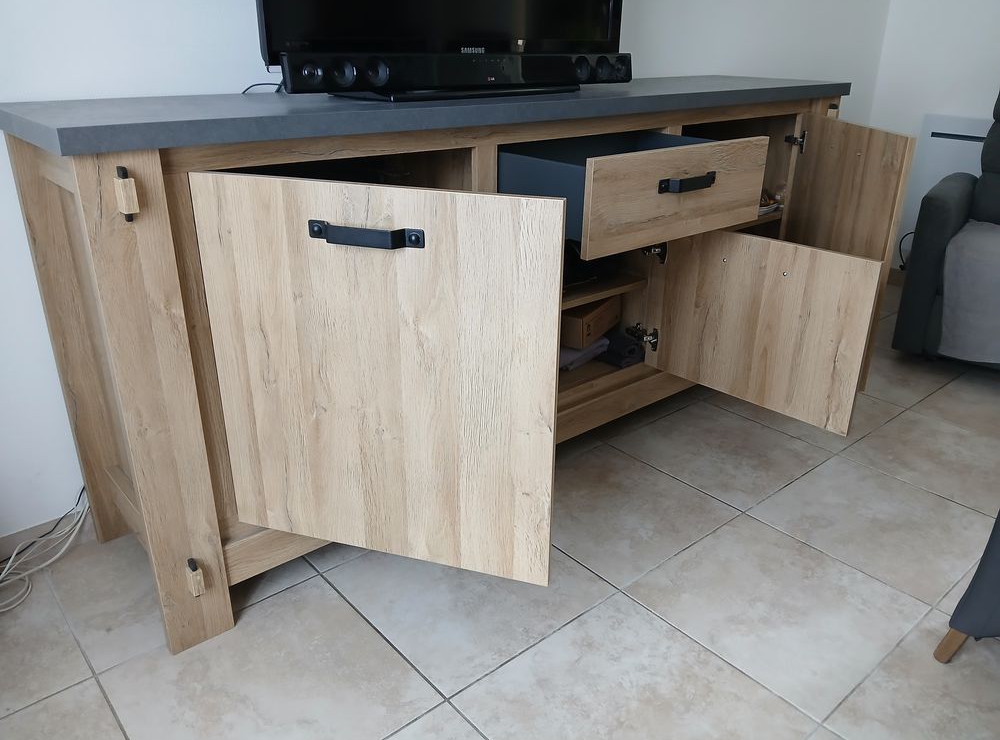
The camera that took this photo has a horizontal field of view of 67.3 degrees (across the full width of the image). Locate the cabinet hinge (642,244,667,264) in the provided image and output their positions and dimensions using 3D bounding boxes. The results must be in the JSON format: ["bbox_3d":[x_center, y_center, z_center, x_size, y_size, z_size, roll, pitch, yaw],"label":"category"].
[{"bbox_3d":[0.408,-0.323,2.044,0.045,0.062,0.095,-19,30,-38],"label":"cabinet hinge"}]

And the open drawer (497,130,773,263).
[{"bbox_3d":[0.273,-0.430,1.723,0.605,0.190,0.403,-19,30,-38],"label":"open drawer"}]

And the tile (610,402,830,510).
[{"bbox_3d":[0.628,0.231,2.144,0.450,0.010,0.446,-18,29,-37],"label":"tile"}]

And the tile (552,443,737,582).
[{"bbox_3d":[0.282,0.343,1.874,0.450,0.010,0.446,-18,29,-37],"label":"tile"}]

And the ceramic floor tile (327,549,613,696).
[{"bbox_3d":[-0.064,0.456,1.604,0.450,0.010,0.446,-18,29,-37],"label":"ceramic floor tile"}]

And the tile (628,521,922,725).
[{"bbox_3d":[0.571,0.480,1.560,0.450,0.010,0.446,-18,29,-37],"label":"tile"}]

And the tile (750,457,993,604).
[{"bbox_3d":[0.917,0.367,1.830,0.450,0.010,0.446,-18,29,-37],"label":"tile"}]

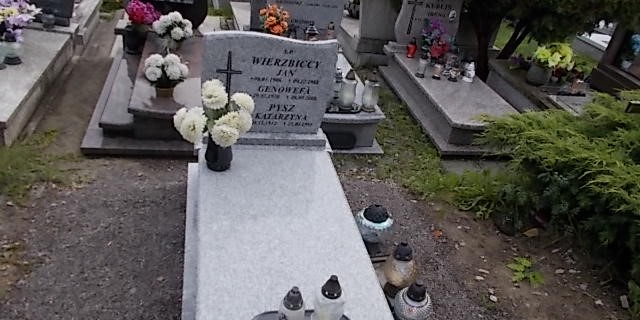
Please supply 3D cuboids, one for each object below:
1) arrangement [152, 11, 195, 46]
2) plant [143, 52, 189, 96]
[{"bbox_3d":[-1.235,-1.067,4.090,0.310,0.280,0.280,0,33,-14],"label":"arrangement"},{"bbox_3d":[-1.086,-0.581,3.383,0.290,0.265,0.270,0,33,-14],"label":"plant"}]

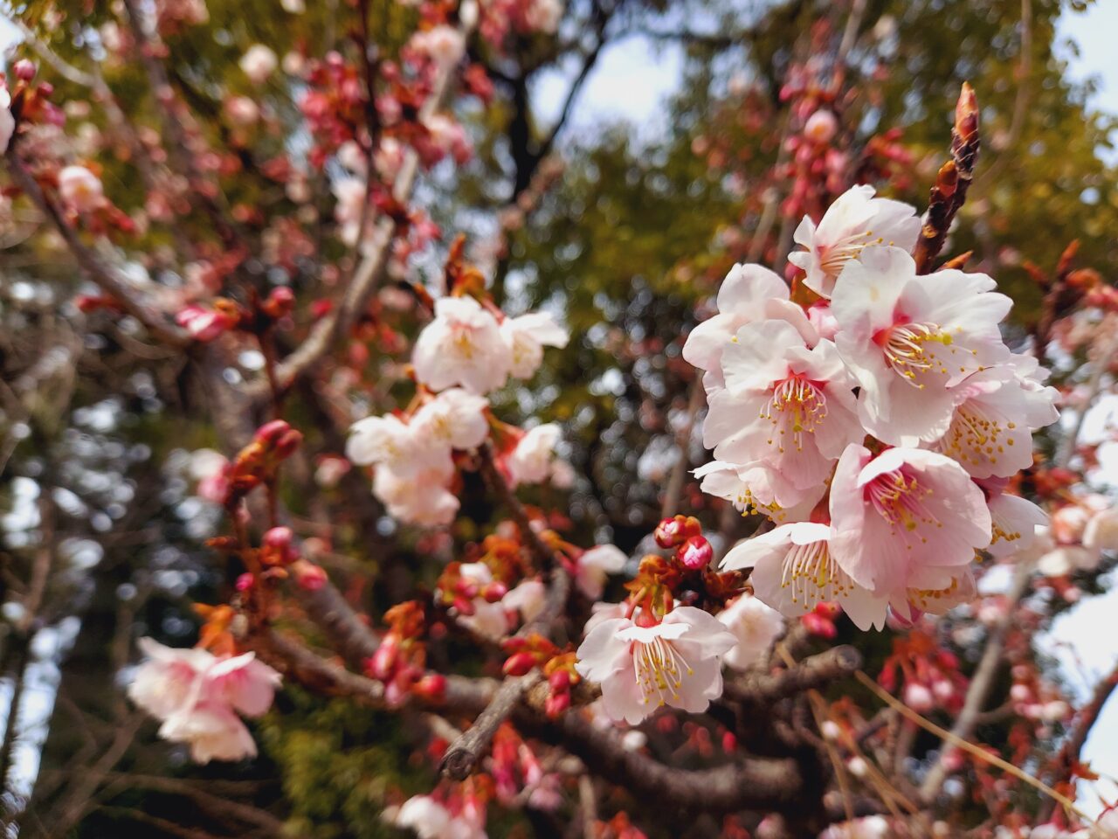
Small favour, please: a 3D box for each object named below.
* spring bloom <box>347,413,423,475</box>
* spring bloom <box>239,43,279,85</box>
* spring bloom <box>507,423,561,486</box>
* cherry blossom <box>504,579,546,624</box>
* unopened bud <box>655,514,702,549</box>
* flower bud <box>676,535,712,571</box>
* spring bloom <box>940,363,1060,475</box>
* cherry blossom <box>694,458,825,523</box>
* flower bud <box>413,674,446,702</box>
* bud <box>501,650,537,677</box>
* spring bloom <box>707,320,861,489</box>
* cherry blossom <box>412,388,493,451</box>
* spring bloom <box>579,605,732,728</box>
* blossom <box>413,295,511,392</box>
[{"bbox_3d":[-0.060,0.009,0.280,0.025,0.023,0.014,-10,22,34],"label":"spring bloom"},{"bbox_3d":[-0.230,-0.273,0.620,0.031,0.029,0.022,1,17,-6],"label":"spring bloom"},{"bbox_3d":[-0.012,0.010,0.275,0.020,0.022,0.022,37,4,39],"label":"spring bloom"},{"bbox_3d":[-0.013,0.067,0.300,0.017,0.017,0.016,-3,30,16],"label":"cherry blossom"},{"bbox_3d":[0.025,0.024,0.169,0.007,0.007,0.010,-11,2,38],"label":"unopened bud"},{"bbox_3d":[0.028,0.027,0.166,0.007,0.007,0.009,-3,17,13],"label":"flower bud"},{"bbox_3d":[0.086,-0.002,0.163,0.024,0.016,0.027,2,-59,-4],"label":"spring bloom"},{"bbox_3d":[0.042,0.014,0.168,0.027,0.013,0.026,11,-22,3],"label":"cherry blossom"},{"bbox_3d":[-0.043,0.089,0.270,0.011,0.009,0.009,12,0,12],"label":"flower bud"},{"bbox_3d":[-0.010,0.059,0.195,0.009,0.006,0.006,-21,-5,-24],"label":"bud"},{"bbox_3d":[0.042,-0.005,0.150,0.027,0.019,0.036,-9,-57,21],"label":"spring bloom"},{"bbox_3d":[-0.035,-0.002,0.270,0.026,0.024,0.017,-3,23,8],"label":"cherry blossom"},{"bbox_3d":[0.021,0.053,0.175,0.035,0.023,0.020,1,23,-3],"label":"spring bloom"},{"bbox_3d":[-0.033,-0.025,0.270,0.031,0.030,0.017,1,25,-2],"label":"blossom"}]

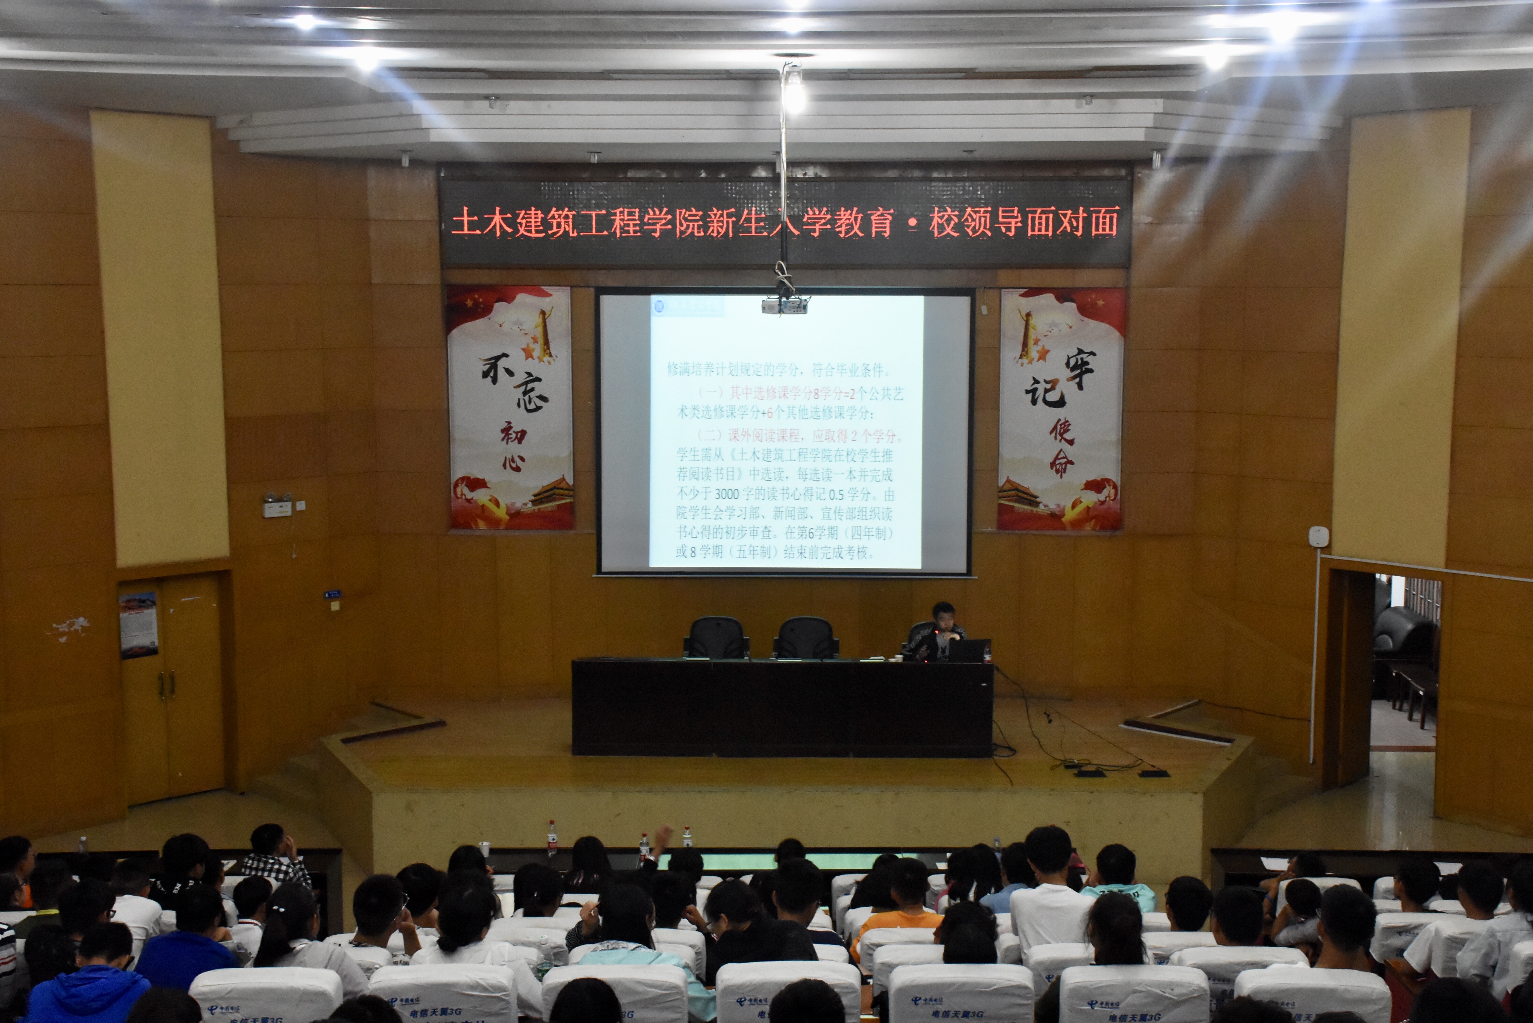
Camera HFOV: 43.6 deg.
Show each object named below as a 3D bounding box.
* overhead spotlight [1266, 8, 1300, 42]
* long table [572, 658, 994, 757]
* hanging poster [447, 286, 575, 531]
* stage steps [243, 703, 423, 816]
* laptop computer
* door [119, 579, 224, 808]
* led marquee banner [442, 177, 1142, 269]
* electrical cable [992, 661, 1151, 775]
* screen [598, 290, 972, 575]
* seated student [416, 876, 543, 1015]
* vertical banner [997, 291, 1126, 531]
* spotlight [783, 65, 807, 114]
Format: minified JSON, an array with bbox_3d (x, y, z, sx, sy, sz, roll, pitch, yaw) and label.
[{"bbox_3d":[2.924,-2.751,10.841,0.200,0.200,0.200,0,7,0],"label":"overhead spotlight"},{"bbox_3d":[0.130,1.659,16.609,3.600,0.820,0.500,0,7,1],"label":"long table"},{"bbox_3d":[-2.415,-0.975,18.141,1.200,2.310,0.040,0,7,-3],"label":"hanging poster"},{"bbox_3d":[-3.990,2.283,17.786,1.200,0.720,1.250,-7,10,-43],"label":"stage steps"},{"bbox_3d":[1.751,1.155,16.495,0.360,0.215,0.280,0,7,0],"label":"laptop computer"},{"bbox_3d":[-5.500,1.622,17.552,1.050,2.080,0.060,-7,10,-42],"label":"door"},{"bbox_3d":[0.174,-2.703,17.923,6.500,0.860,0.140,0,7,0],"label":"led marquee banner"},{"bbox_3d":[2.580,1.719,16.294,1.350,0.780,0.950,0,7,0],"label":"electrical cable"},{"bbox_3d":[0.179,-0.748,18.129,3.550,2.720,0.080,0,7,0],"label":"screen"},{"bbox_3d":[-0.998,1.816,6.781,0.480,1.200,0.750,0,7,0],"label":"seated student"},{"bbox_3d":[2.801,-0.964,18.142,1.200,2.310,0.040,0,7,3],"label":"vertical banner"},{"bbox_3d":[0.184,-2.758,12.553,0.150,0.320,0.150,0,7,0],"label":"spotlight"}]

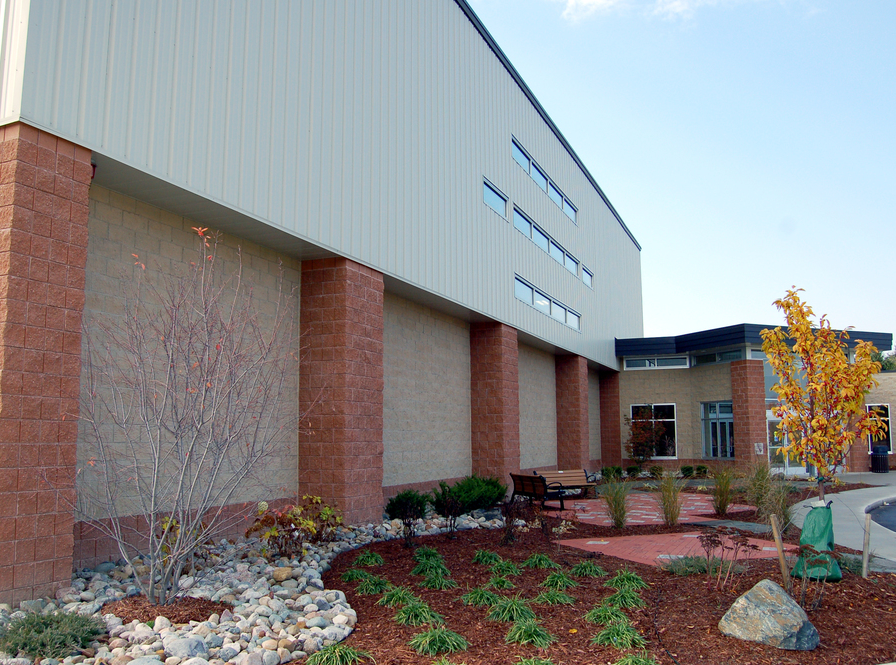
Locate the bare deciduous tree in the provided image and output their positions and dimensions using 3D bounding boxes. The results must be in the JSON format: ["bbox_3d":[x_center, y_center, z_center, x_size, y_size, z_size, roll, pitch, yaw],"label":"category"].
[{"bbox_3d":[-2.306,0.680,6.725,2.100,3.350,2.000,2,-9,-18],"label":"bare deciduous tree"}]

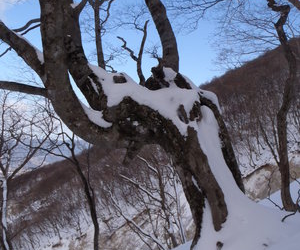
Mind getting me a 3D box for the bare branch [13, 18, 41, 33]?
[{"bbox_3d":[-1.711,-1.384,4.500,0.400,0.220,0.200,0,-3,0],"label":"bare branch"}]

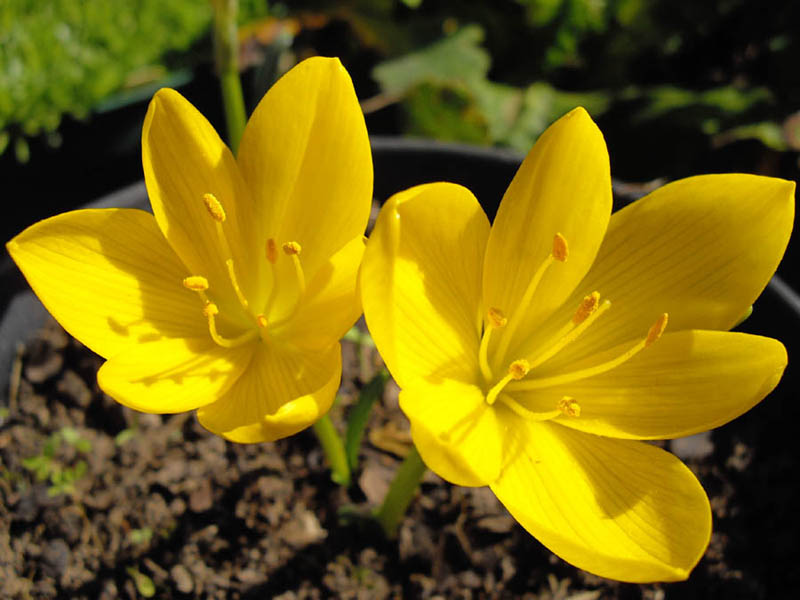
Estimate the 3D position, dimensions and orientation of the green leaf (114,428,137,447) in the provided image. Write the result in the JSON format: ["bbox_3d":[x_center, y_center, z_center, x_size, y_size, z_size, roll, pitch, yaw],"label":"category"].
[{"bbox_3d":[-0.074,0.037,0.238,0.006,0.004,0.005,0,38,0],"label":"green leaf"}]

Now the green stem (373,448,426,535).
[{"bbox_3d":[0.001,0.045,0.206,0.006,0.033,0.006,15,36,-5],"label":"green stem"}]

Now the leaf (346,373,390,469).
[{"bbox_3d":[-0.008,0.030,0.217,0.007,0.034,0.004,22,34,5],"label":"leaf"}]

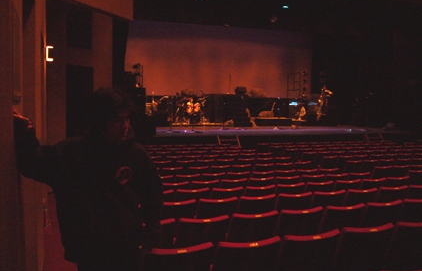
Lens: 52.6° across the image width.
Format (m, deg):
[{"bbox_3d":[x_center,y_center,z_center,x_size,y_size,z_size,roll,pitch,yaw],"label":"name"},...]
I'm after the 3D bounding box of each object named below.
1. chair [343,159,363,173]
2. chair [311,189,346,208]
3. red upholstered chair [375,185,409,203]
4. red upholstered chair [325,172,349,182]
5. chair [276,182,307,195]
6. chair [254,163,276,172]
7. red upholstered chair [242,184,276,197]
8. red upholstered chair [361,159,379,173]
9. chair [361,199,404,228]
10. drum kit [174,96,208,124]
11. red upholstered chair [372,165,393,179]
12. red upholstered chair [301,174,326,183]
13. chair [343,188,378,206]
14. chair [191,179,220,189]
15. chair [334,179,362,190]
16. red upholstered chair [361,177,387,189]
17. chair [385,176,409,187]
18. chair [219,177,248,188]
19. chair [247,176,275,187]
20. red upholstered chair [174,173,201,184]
[{"bbox_3d":[3.497,1.061,10.828,0.530,0.880,0.570,-1,4,-21],"label":"chair"},{"bbox_3d":[1.495,1.154,5.889,0.540,0.860,0.600,-1,4,-21],"label":"chair"},{"bbox_3d":[2.511,1.149,6.230,0.530,0.880,0.570,-1,4,-21],"label":"red upholstered chair"},{"bbox_3d":[2.315,1.160,8.264,0.530,0.880,0.570,-1,4,-21],"label":"red upholstered chair"},{"bbox_3d":[1.151,1.161,6.811,0.540,0.860,0.600,-1,4,-21],"label":"chair"},{"bbox_3d":[1.122,1.080,9.809,0.530,0.900,0.580,-1,5,-21],"label":"chair"},{"bbox_3d":[0.666,1.176,6.622,0.540,0.860,0.600,-1,4,-21],"label":"red upholstered chair"},{"bbox_3d":[3.902,1.049,10.857,0.530,0.900,0.580,-1,5,-21],"label":"red upholstered chair"},{"bbox_3d":[1.851,1.158,4.922,0.530,0.880,0.570,-1,4,-21],"label":"chair"},{"bbox_3d":[-0.996,-1.302,21.800,1.650,1.380,1.250,-1,4,-21],"label":"drum kit"},{"bbox_3d":[3.826,1.114,9.922,0.540,0.860,0.600,-1,4,-21],"label":"red upholstered chair"},{"bbox_3d":[1.781,1.159,7.983,0.530,0.900,0.580,-1,5,-21],"label":"red upholstered chair"},{"bbox_3d":[2.004,1.161,6.040,0.530,0.880,0.570,-1,4,-21],"label":"chair"},{"bbox_3d":[-0.178,1.176,7.354,0.540,0.860,0.600,-1,4,-21],"label":"chair"},{"bbox_3d":[2.172,1.159,7.149,0.530,0.880,0.570,-1,4,-21],"label":"chair"},{"bbox_3d":[2.660,1.155,7.332,0.530,0.880,0.570,-1,4,-21],"label":"red upholstered chair"},{"bbox_3d":[3.076,1.141,7.431,0.530,0.900,0.580,-1,5,-21],"label":"chair"},{"bbox_3d":[0.320,1.180,7.432,0.530,0.900,0.580,-1,5,-21],"label":"chair"},{"bbox_3d":[0.830,1.173,7.707,0.530,0.880,0.570,-1,4,-21],"label":"chair"},{"bbox_3d":[-0.516,1.156,8.275,0.540,0.860,0.600,-1,4,-21],"label":"red upholstered chair"}]

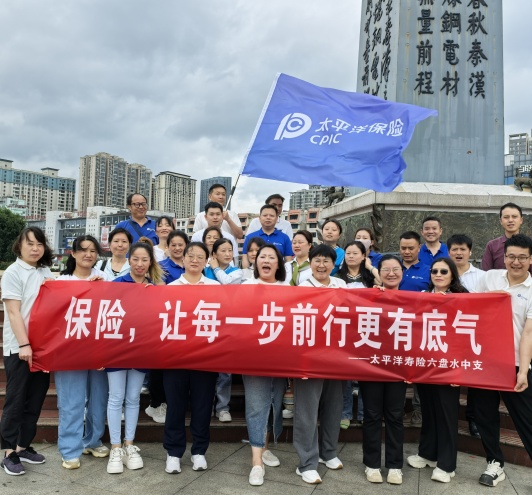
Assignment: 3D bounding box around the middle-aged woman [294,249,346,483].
[{"bbox_3d":[0.374,0.788,3.581,0.460,1.620,0.420,2,-2,-6],"label":"middle-aged woman"}]

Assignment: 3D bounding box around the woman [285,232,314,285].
[{"bbox_3d":[0.272,0.670,4.631,0.470,1.640,0.340,2,-2,17],"label":"woman"}]

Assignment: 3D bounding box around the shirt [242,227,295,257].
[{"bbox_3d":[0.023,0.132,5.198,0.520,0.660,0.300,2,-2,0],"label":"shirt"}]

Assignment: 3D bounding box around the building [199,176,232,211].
[{"bbox_3d":[-64.993,-37.799,691.205,36.000,111.000,32.000,3,-2,-21],"label":"building"}]

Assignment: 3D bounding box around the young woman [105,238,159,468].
[{"bbox_3d":[-0.915,0.745,3.577,0.450,1.590,0.420,2,-2,-6],"label":"young woman"}]

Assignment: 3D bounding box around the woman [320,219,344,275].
[{"bbox_3d":[0.639,0.497,5.152,0.450,1.570,0.320,2,-2,6],"label":"woman"}]

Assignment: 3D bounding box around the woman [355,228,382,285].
[{"bbox_3d":[0.904,0.592,4.678,0.450,1.550,0.330,1,-2,12],"label":"woman"}]

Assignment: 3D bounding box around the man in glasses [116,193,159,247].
[{"bbox_3d":[-1.266,0.310,5.025,0.500,1.700,0.320,2,-2,-17],"label":"man in glasses"}]

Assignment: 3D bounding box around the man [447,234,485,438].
[{"bbox_3d":[1.644,0.717,4.220,0.500,1.650,0.360,2,-2,16],"label":"man"}]

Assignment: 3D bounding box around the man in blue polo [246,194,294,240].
[{"bbox_3d":[0.064,0.283,5.376,0.500,1.680,0.320,2,-2,-3],"label":"man in blue polo"}]

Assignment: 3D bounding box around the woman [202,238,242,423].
[{"bbox_3d":[-0.374,0.700,4.462,0.450,1.560,0.360,3,-2,-19],"label":"woman"}]

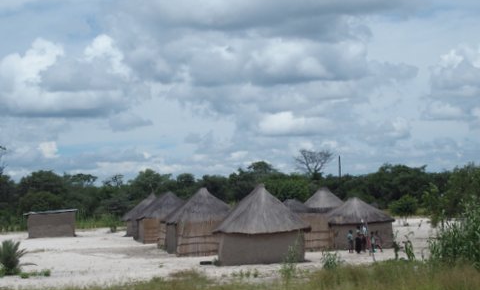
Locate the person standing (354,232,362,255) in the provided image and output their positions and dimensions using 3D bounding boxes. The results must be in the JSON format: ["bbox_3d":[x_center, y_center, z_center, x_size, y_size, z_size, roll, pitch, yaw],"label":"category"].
[{"bbox_3d":[6.777,5.397,60.040,0.500,1.550,0.380,-2,-3,6],"label":"person standing"}]

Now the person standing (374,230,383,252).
[{"bbox_3d":[7.864,5.524,60.031,0.420,1.220,0.330,-2,-3,7],"label":"person standing"}]

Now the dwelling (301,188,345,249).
[{"bbox_3d":[5.376,4.659,67.601,3.700,3.900,3.700,-2,-3,4],"label":"dwelling"}]

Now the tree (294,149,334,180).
[{"bbox_3d":[8.706,5.012,122.222,4.700,8.600,4.500,-2,-3,4],"label":"tree"}]

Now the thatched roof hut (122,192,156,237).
[{"bbox_3d":[-8.807,6.918,104.107,5.500,4.150,5.500,-2,-3,-5],"label":"thatched roof hut"}]

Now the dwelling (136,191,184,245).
[{"bbox_3d":[-5.826,5.883,86.107,5.300,4.150,5.300,-2,-3,-4],"label":"dwelling"}]

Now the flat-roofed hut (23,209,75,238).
[{"bbox_3d":[-19.264,8.190,108.071,5.200,2.750,3.800,-1,-3,-10],"label":"flat-roofed hut"}]

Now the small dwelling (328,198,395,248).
[{"bbox_3d":[7.473,4.822,65.383,4.100,3.200,4.100,-2,-3,6],"label":"small dwelling"}]

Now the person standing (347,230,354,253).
[{"bbox_3d":[6.269,5.549,60.033,0.420,1.280,0.330,-2,-3,6],"label":"person standing"}]

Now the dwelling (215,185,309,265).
[{"bbox_3d":[1.166,4.086,55.606,4.950,4.100,4.950,-2,-3,1],"label":"dwelling"}]

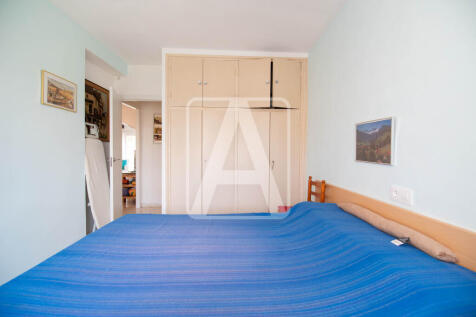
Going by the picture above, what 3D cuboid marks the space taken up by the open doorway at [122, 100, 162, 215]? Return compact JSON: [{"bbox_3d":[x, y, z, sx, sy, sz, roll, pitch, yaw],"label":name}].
[{"bbox_3d":[-1.647,0.017,3.515,0.740,2.030,0.110,1,2,-1],"label":"open doorway"}]

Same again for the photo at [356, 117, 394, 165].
[{"bbox_3d":[1.055,-0.131,1.555,0.022,0.330,0.395,1,2,-1],"label":"photo"}]

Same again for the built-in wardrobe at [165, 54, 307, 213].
[{"bbox_3d":[-0.030,-0.260,3.200,2.130,2.520,0.580,0,1,-3],"label":"built-in wardrobe"}]

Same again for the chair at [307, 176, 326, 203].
[{"bbox_3d":[0.754,0.673,2.457,0.450,0.850,0.410,1,2,-1],"label":"chair"}]

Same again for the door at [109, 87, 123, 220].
[{"bbox_3d":[-1.885,0.028,3.101,0.040,2.030,0.760,0,2,-21],"label":"door"}]

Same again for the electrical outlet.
[{"bbox_3d":[1.059,0.240,1.277,0.012,0.090,0.155,1,2,-1],"label":"electrical outlet"}]

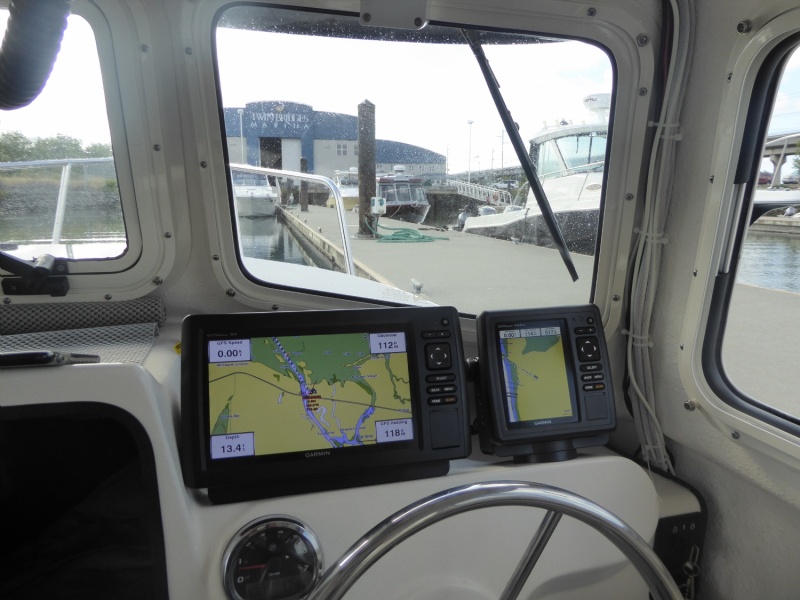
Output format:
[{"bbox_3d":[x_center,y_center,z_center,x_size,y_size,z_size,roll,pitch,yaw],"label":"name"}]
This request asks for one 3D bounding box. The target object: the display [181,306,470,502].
[{"bbox_3d":[-0.076,0.105,0.612,0.284,0.179,0.074,-2,-11,-16],"label":"display"}]

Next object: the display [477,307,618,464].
[{"bbox_3d":[0.165,0.101,0.692,0.150,0.174,0.074,-3,-10,-14],"label":"display"}]

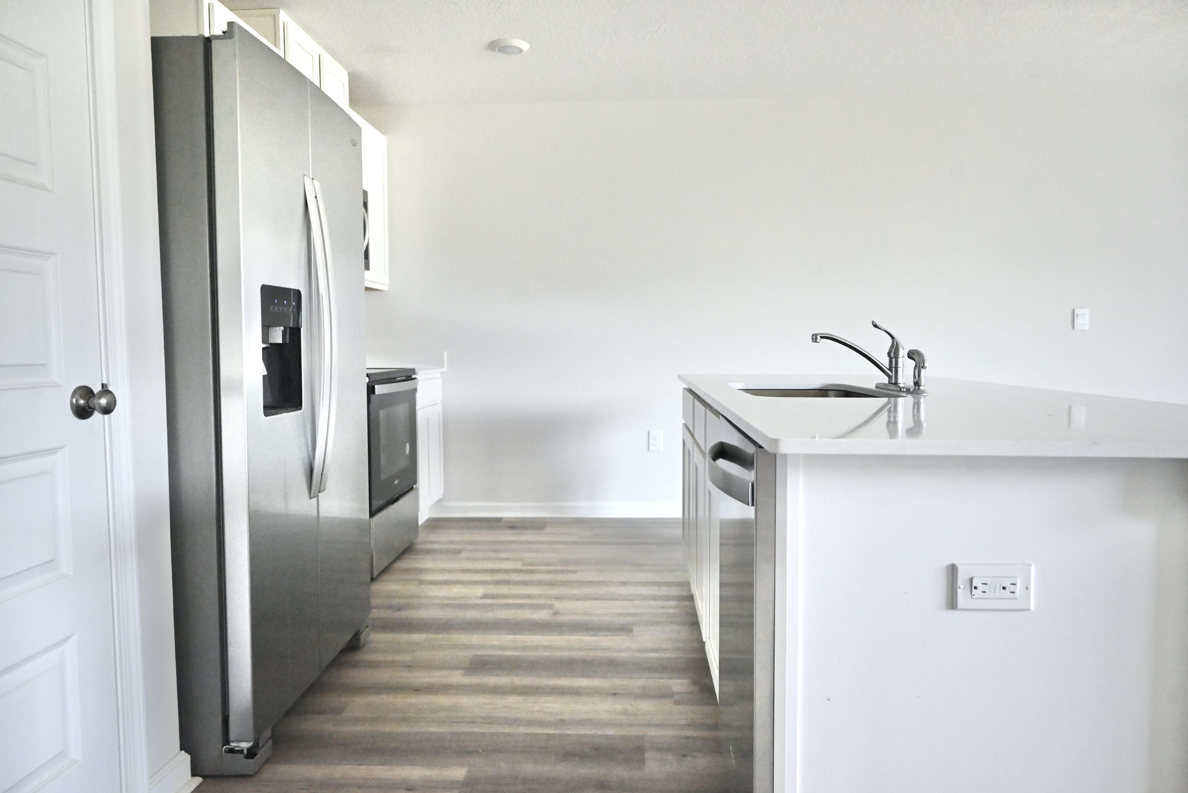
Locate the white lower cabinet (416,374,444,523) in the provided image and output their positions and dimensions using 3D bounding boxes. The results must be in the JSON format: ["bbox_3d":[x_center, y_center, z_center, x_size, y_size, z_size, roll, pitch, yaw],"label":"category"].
[{"bbox_3d":[-1.246,0.307,4.514,0.630,0.880,0.610,0,4,3],"label":"white lower cabinet"}]

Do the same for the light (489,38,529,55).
[{"bbox_3d":[-0.405,-1.660,3.786,0.192,0.028,0.192,0,4,3],"label":"light"}]

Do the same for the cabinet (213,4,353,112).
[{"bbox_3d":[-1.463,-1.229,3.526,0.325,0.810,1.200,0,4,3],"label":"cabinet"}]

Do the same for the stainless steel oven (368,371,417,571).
[{"bbox_3d":[-1.250,0.333,3.808,0.710,0.918,0.757,0,4,3],"label":"stainless steel oven"}]

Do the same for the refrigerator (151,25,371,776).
[{"bbox_3d":[-1.171,0.005,2.323,0.840,1.762,0.900,0,4,2],"label":"refrigerator"}]

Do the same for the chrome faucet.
[{"bbox_3d":[0.836,-0.123,2.445,0.285,0.210,0.340,0,4,3],"label":"chrome faucet"}]

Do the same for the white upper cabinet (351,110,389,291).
[{"bbox_3d":[-1.408,-1.071,4.446,0.325,0.903,0.600,0,4,3],"label":"white upper cabinet"}]

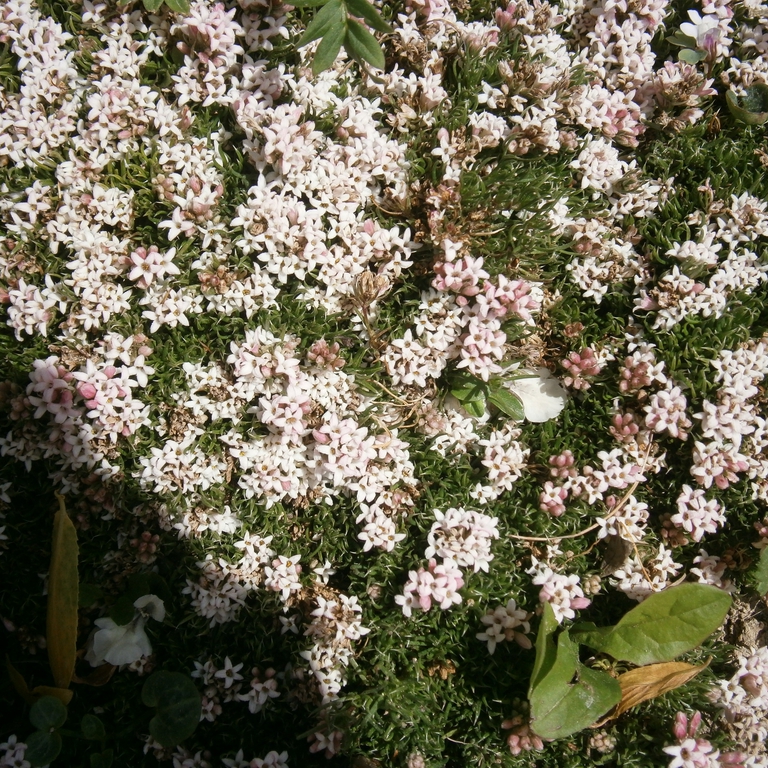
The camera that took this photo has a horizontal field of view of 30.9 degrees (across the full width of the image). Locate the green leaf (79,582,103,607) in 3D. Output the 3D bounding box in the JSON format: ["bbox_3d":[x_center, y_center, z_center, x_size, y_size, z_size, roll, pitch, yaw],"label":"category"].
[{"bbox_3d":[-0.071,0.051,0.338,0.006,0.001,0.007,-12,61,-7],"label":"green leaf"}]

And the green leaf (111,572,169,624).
[{"bbox_3d":[-0.061,0.054,0.349,0.014,0.005,0.013,-4,65,-2],"label":"green leaf"}]

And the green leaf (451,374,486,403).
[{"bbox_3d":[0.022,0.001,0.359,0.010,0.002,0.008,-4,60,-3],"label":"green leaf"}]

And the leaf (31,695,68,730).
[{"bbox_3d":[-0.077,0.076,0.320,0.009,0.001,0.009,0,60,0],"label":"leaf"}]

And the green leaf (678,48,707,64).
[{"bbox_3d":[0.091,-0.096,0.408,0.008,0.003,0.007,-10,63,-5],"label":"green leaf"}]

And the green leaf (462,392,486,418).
[{"bbox_3d":[0.024,0.006,0.367,0.005,0.003,0.008,-32,69,-14],"label":"green leaf"}]

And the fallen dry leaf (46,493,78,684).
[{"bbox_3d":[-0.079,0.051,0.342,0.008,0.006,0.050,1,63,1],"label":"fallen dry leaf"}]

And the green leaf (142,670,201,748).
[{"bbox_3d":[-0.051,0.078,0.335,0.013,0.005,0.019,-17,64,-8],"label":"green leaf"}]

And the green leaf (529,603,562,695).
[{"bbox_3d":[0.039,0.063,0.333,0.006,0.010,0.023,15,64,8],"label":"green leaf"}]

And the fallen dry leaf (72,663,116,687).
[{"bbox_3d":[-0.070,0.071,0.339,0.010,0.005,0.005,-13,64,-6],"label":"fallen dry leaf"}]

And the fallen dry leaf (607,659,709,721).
[{"bbox_3d":[0.065,0.074,0.335,0.033,0.007,0.008,-26,68,-12],"label":"fallen dry leaf"}]

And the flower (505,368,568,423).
[{"bbox_3d":[0.040,0.003,0.366,0.017,0.006,0.015,23,67,10],"label":"flower"}]

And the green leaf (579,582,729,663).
[{"bbox_3d":[0.066,0.056,0.337,0.040,0.009,0.015,-14,66,-6],"label":"green leaf"}]

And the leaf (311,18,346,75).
[{"bbox_3d":[-0.016,-0.099,0.407,0.007,0.004,0.022,21,67,9],"label":"leaf"}]

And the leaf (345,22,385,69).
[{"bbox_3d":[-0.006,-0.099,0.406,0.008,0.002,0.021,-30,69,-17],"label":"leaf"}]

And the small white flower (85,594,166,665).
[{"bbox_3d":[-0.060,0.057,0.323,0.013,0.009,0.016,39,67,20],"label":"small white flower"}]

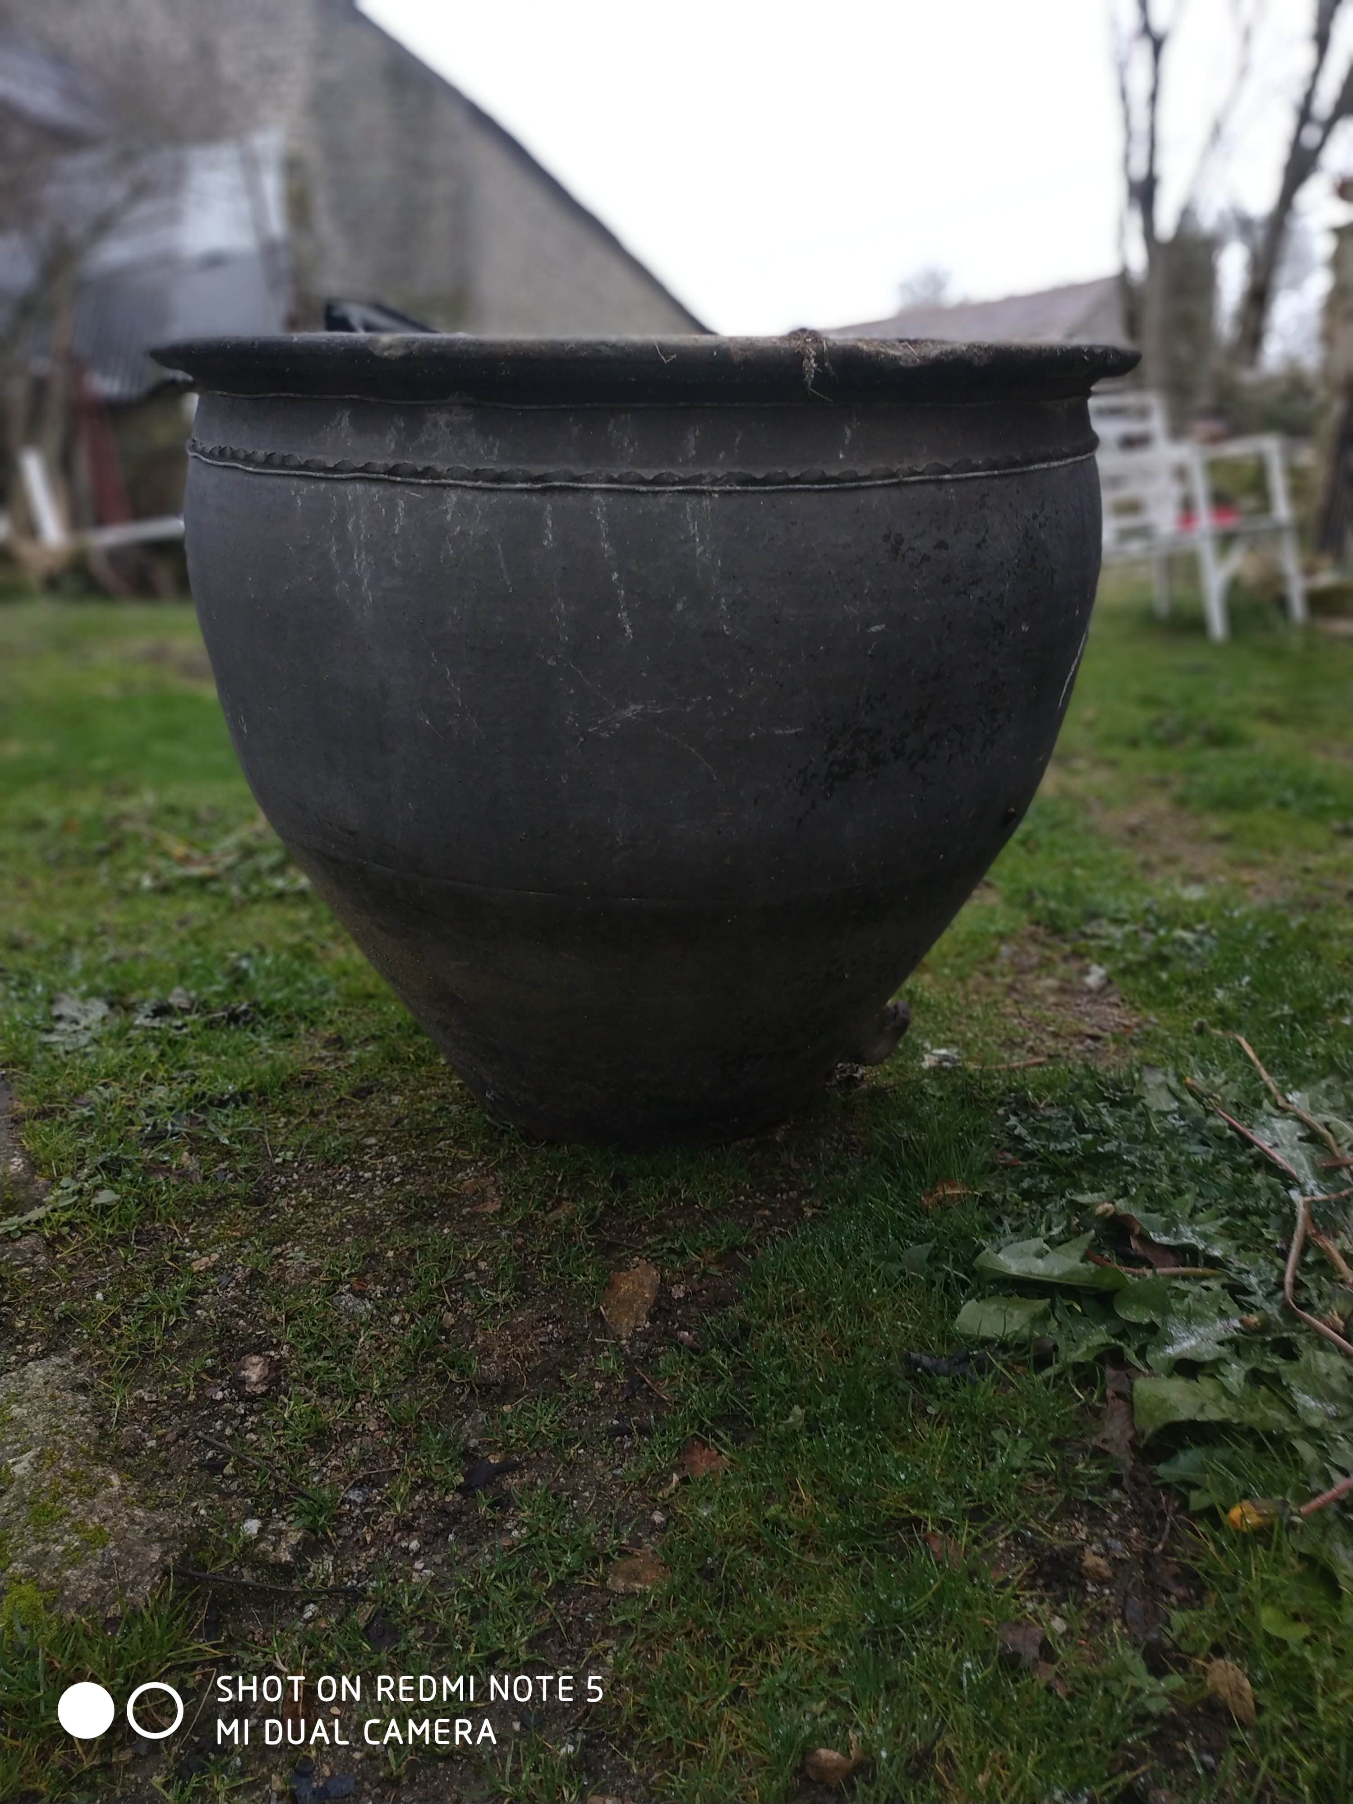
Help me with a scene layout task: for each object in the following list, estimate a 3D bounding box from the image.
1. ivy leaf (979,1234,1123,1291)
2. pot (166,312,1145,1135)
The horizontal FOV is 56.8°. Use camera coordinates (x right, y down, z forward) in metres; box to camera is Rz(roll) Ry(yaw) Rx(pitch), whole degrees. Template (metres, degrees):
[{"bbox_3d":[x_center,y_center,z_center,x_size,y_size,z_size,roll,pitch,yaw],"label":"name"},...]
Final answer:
[{"bbox_3d":[0.325,0.319,1.098,0.122,0.035,0.065,-2,23,-6],"label":"ivy leaf"},{"bbox_3d":[-0.029,-0.161,1.245,0.818,0.725,0.818,0,24,0],"label":"pot"}]

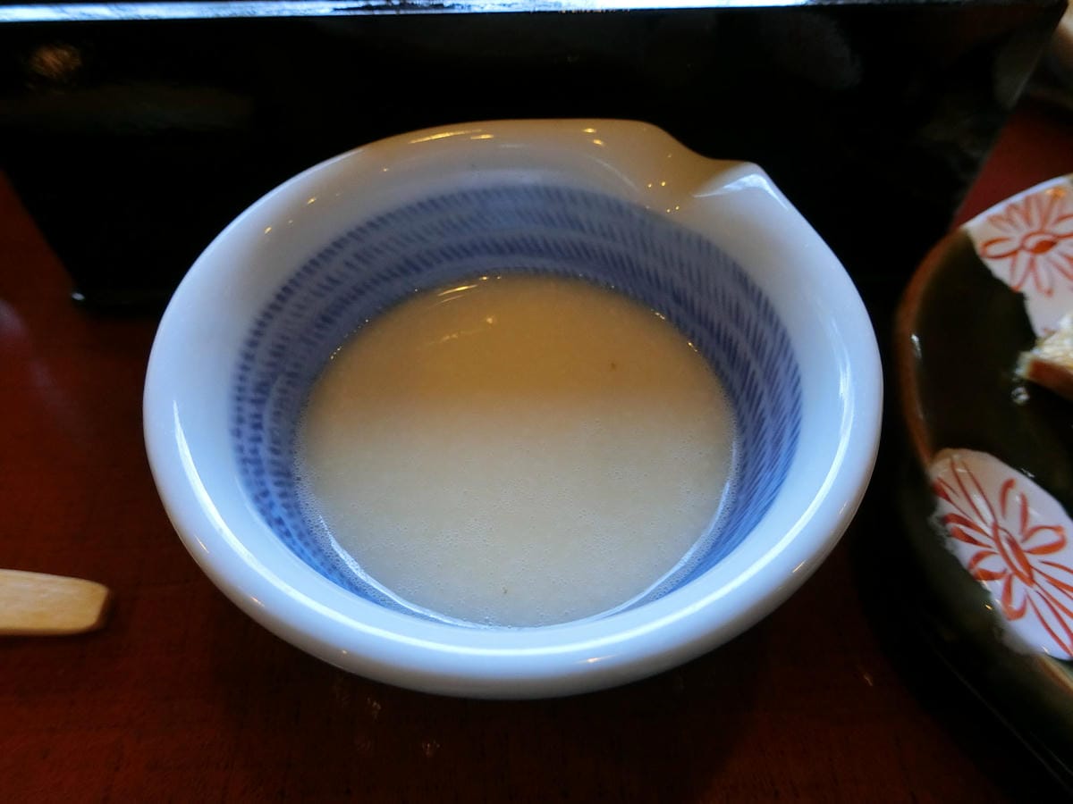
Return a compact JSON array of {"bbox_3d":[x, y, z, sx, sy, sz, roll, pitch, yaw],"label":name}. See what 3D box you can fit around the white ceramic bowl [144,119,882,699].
[{"bbox_3d":[-0.002,0.002,0.163,0.128,0.061,0.134,0,52,-1],"label":"white ceramic bowl"}]

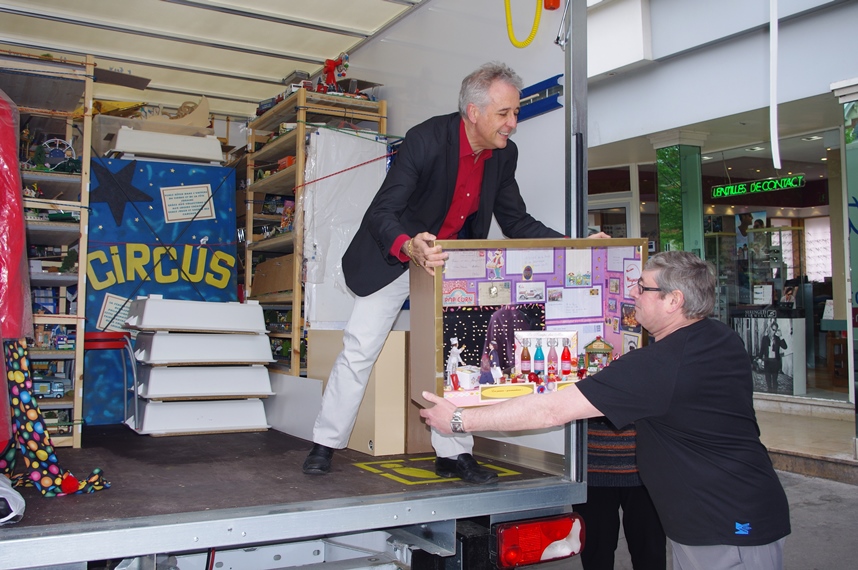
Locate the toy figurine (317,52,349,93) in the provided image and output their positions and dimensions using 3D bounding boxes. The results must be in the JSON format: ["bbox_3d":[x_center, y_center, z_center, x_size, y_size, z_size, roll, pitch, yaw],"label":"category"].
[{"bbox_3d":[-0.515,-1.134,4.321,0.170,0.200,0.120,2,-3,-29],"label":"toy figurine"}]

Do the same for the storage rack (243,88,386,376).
[{"bbox_3d":[-0.687,-0.104,4.613,0.505,1.790,0.890,2,-3,-29],"label":"storage rack"}]

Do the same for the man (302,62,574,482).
[{"bbox_3d":[0.008,-0.004,2.835,0.880,1.430,0.680,-2,-4,45],"label":"man"}]

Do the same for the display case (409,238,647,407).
[{"bbox_3d":[0.322,0.113,2.608,0.716,0.517,0.262,-2,4,-17],"label":"display case"}]

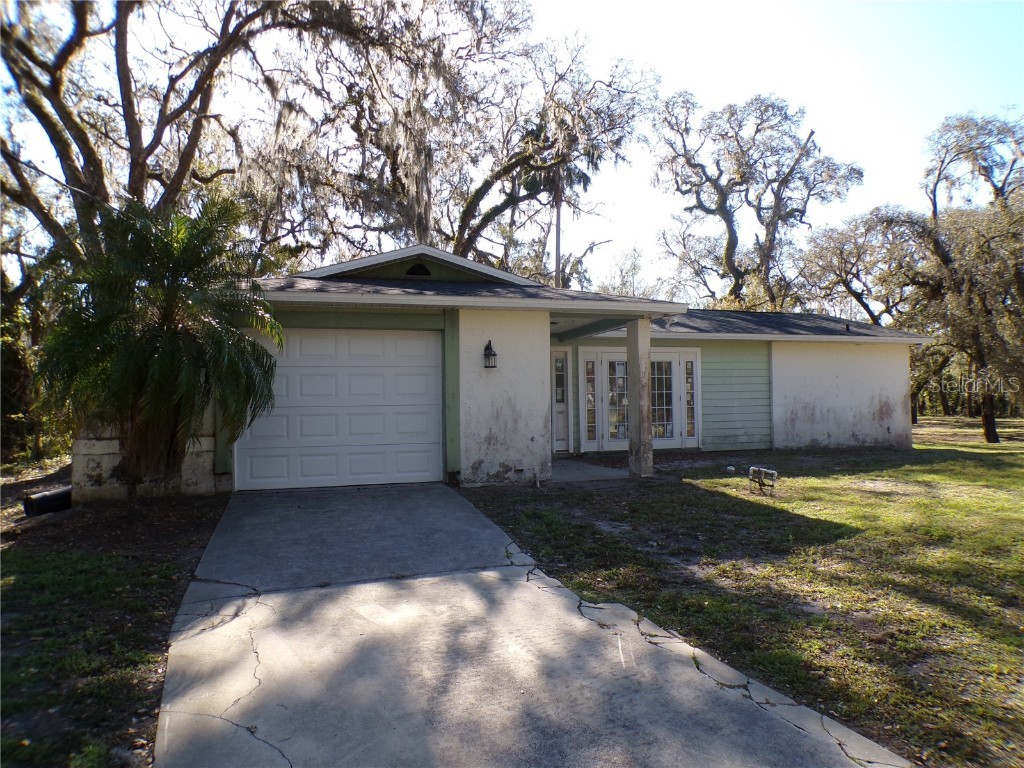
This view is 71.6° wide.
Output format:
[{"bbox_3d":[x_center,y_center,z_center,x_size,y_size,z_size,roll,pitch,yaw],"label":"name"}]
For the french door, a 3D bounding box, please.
[{"bbox_3d":[2.720,0.340,14.950,2.800,2.110,0.130,0,-1,-18],"label":"french door"}]

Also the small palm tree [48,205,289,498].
[{"bbox_3d":[-4.030,-0.430,8.200,2.750,3.480,2.600,-1,-1,0],"label":"small palm tree"}]

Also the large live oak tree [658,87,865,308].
[{"bbox_3d":[10.400,-5.200,30.000,8.700,13.800,8.500,-1,-1,0],"label":"large live oak tree"}]

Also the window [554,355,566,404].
[{"bbox_3d":[0.985,-0.090,14.420,0.270,1.030,0.070,0,-1,-18],"label":"window"}]

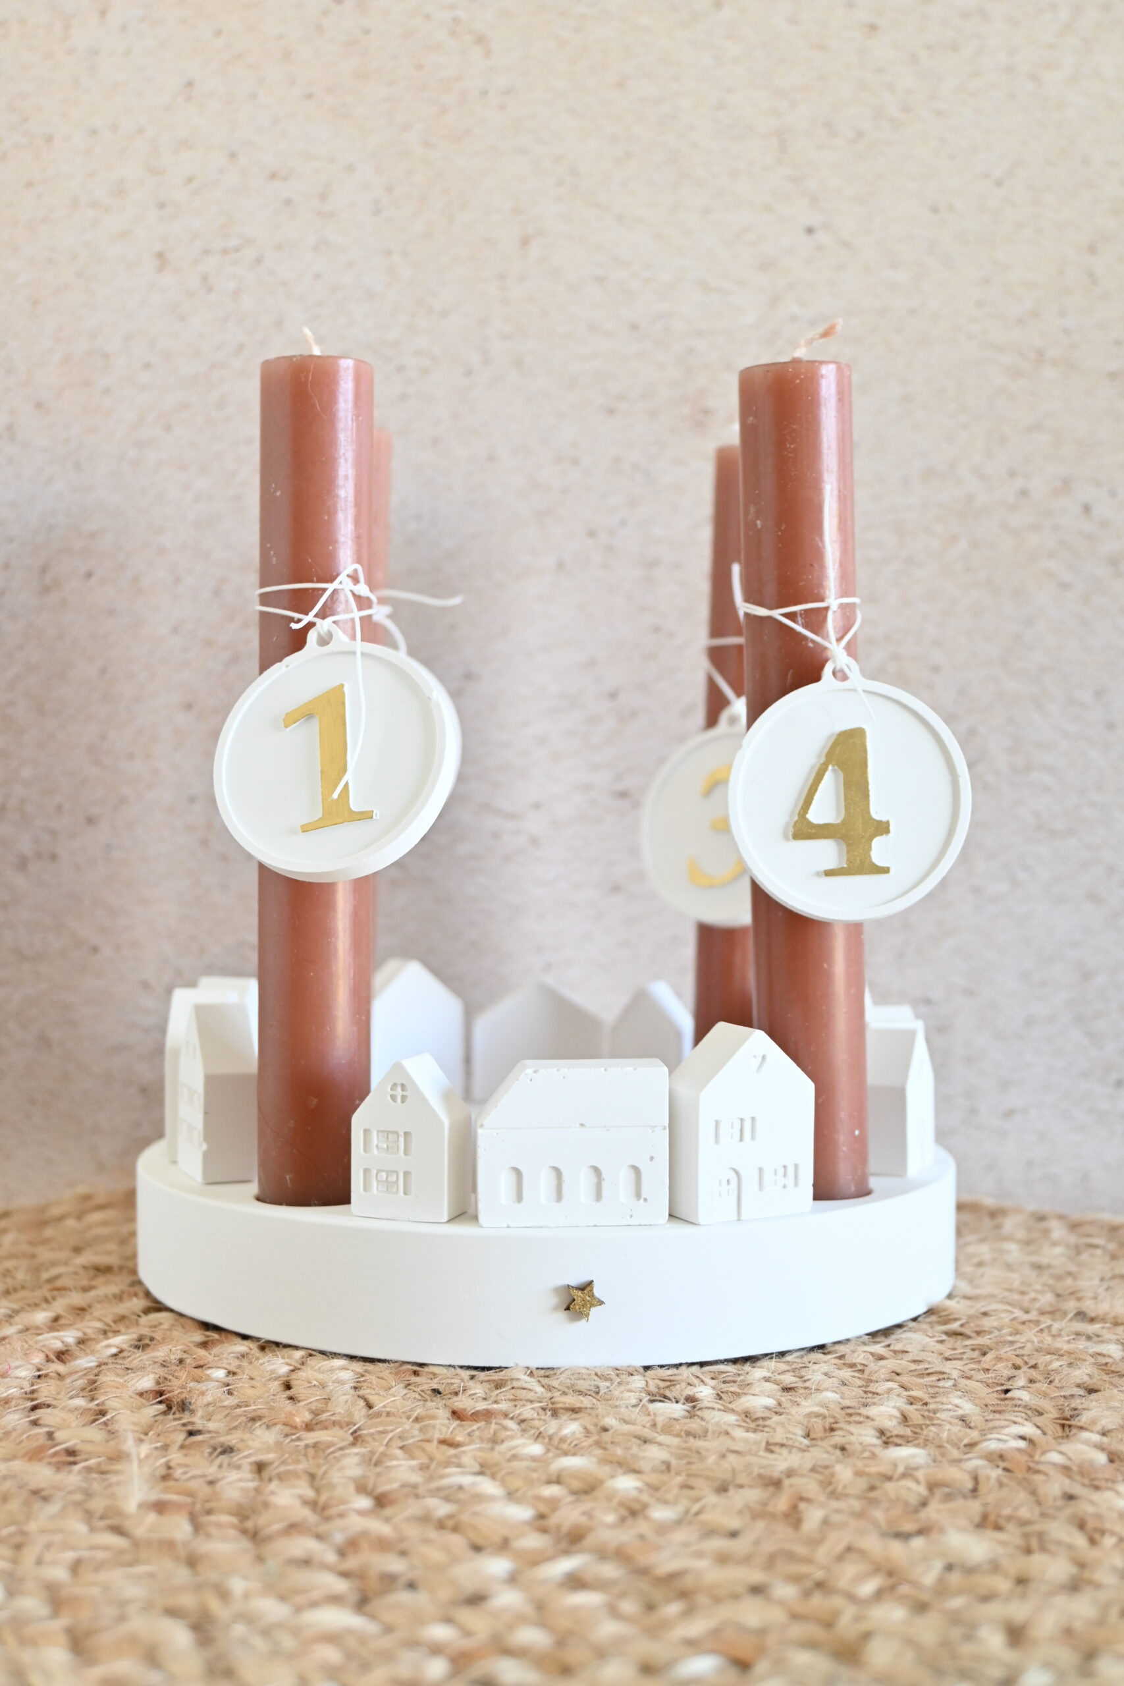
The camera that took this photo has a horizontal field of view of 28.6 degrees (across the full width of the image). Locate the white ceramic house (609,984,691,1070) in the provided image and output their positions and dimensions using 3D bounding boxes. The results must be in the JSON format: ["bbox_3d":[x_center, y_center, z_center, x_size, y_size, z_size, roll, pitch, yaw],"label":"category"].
[{"bbox_3d":[0.026,0.053,0.602,0.021,0.033,0.012,1,3,25],"label":"white ceramic house"}]

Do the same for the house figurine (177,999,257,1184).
[{"bbox_3d":[-0.078,0.055,0.497,0.012,0.039,0.026,-1,3,-22],"label":"house figurine"}]

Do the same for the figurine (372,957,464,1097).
[{"bbox_3d":[-0.042,0.050,0.600,0.027,0.039,0.012,-2,3,-27],"label":"figurine"}]

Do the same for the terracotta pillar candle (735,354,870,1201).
[{"bbox_3d":[0.051,-0.011,0.470,0.024,0.182,0.024,-1,3,0],"label":"terracotta pillar candle"}]

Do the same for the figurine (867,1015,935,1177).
[{"bbox_3d":[0.075,0.057,0.497,0.012,0.034,0.021,1,3,25],"label":"figurine"}]

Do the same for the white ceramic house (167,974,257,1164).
[{"bbox_3d":[-0.086,0.054,0.526,0.012,0.039,0.026,0,3,0],"label":"white ceramic house"}]

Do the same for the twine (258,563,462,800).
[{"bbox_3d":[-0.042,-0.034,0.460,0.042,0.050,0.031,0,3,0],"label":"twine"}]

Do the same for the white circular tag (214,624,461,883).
[{"bbox_3d":[-0.047,-0.019,0.451,0.050,0.054,0.006,-11,-22,13],"label":"white circular tag"}]

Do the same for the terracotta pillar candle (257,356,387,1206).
[{"bbox_3d":[-0.052,-0.010,0.468,0.024,0.183,0.024,0,3,0],"label":"terracotta pillar candle"}]

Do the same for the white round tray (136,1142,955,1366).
[{"bbox_3d":[-0.002,0.086,0.528,0.194,0.026,0.194,0,3,0],"label":"white round tray"}]

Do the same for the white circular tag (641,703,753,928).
[{"bbox_3d":[0.046,-0.005,0.566,0.050,0.054,0.006,-2,-7,9],"label":"white circular tag"}]

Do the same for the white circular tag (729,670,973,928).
[{"bbox_3d":[0.059,-0.011,0.453,0.050,0.054,0.006,-4,-10,-4],"label":"white circular tag"}]

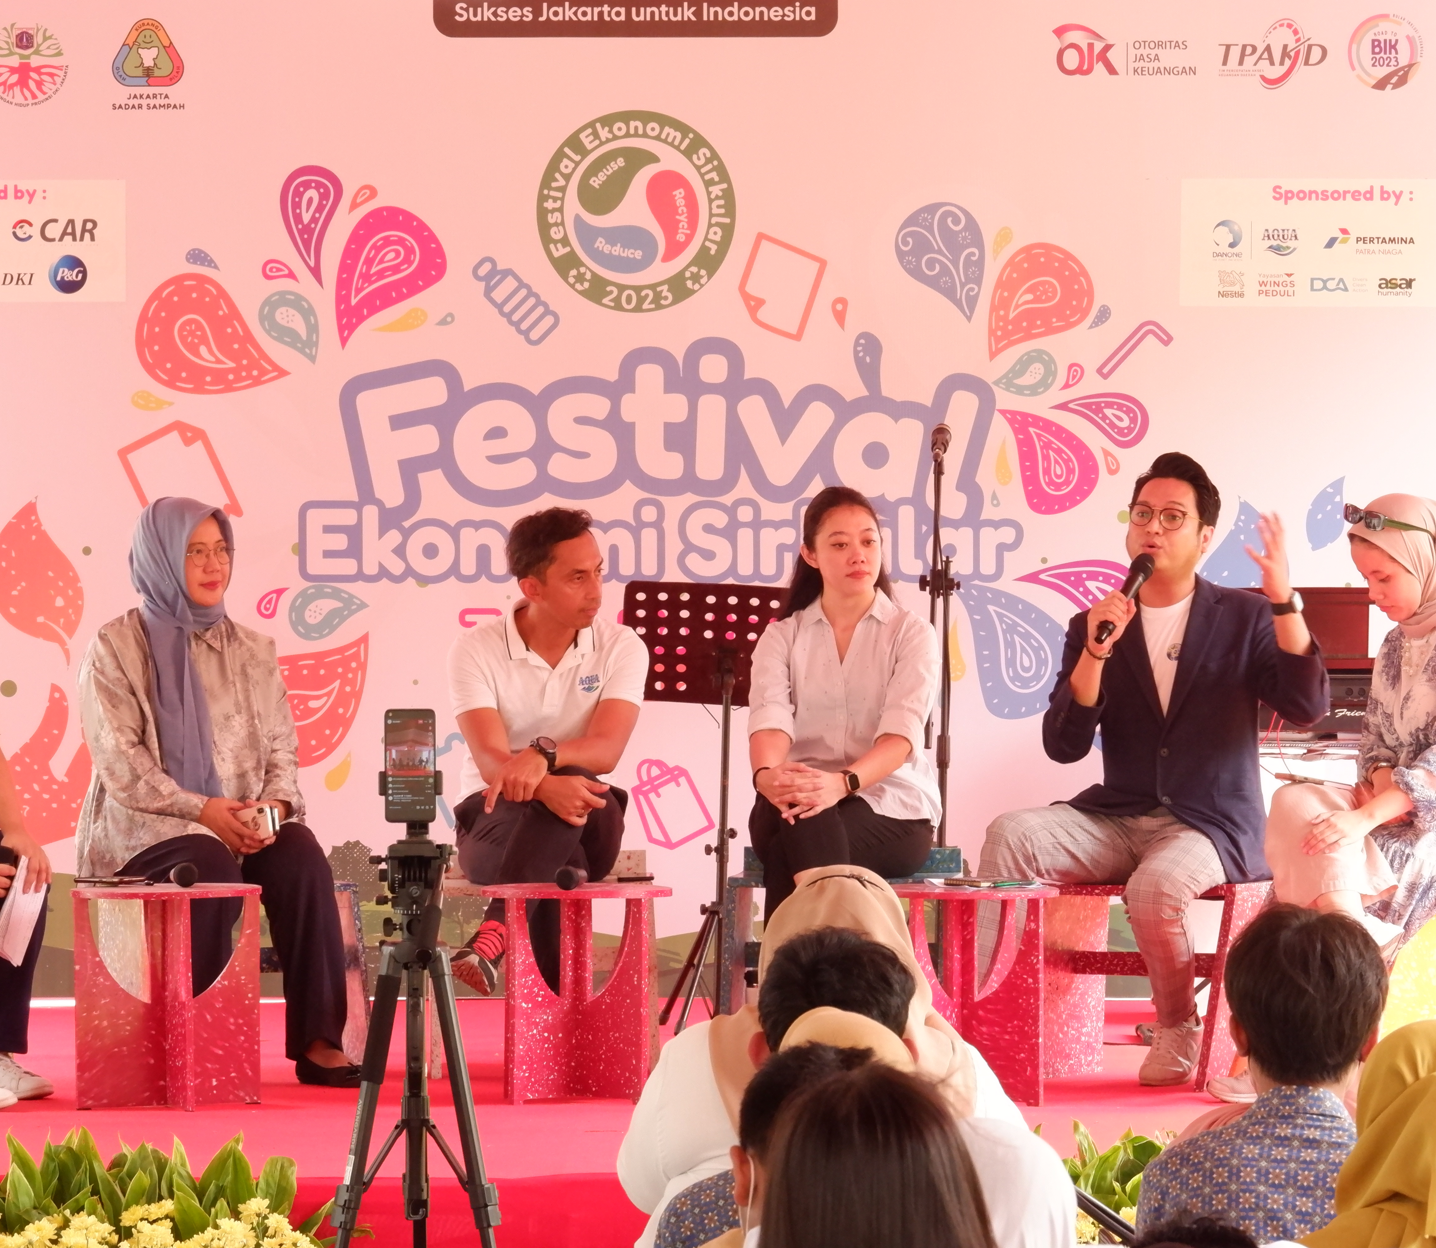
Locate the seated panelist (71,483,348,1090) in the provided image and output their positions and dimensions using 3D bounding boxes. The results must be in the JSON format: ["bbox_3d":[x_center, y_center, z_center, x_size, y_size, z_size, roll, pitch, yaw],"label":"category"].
[{"bbox_3d":[-1.100,0.360,18.220,0.500,1.270,0.680,0,1,-28],"label":"seated panelist"}]

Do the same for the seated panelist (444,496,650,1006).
[{"bbox_3d":[-0.373,0.368,18.350,0.470,1.250,0.680,0,1,-5],"label":"seated panelist"}]

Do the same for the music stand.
[{"bbox_3d":[0.012,0.430,20.000,0.480,1.075,0.420,0,1,0],"label":"music stand"}]

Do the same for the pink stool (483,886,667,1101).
[{"bbox_3d":[-0.296,0.780,17.620,0.400,0.450,0.400,0,1,0],"label":"pink stool"}]

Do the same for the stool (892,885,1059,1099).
[{"bbox_3d":[0.516,0.781,17.570,0.400,0.450,0.400,0,1,0],"label":"stool"}]

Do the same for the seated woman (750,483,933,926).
[{"bbox_3d":[0.272,0.344,18.450,0.450,1.295,0.680,0,1,10],"label":"seated woman"}]

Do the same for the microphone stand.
[{"bbox_3d":[0.513,0.272,19.400,0.480,1.410,0.480,0,1,0],"label":"microphone stand"}]

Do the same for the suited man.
[{"bbox_3d":[0.953,0.311,18.150,0.640,1.370,0.680,0,1,18],"label":"suited man"}]

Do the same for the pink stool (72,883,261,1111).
[{"bbox_3d":[-1.152,0.782,17.500,0.400,0.450,0.400,0,1,0],"label":"pink stool"}]

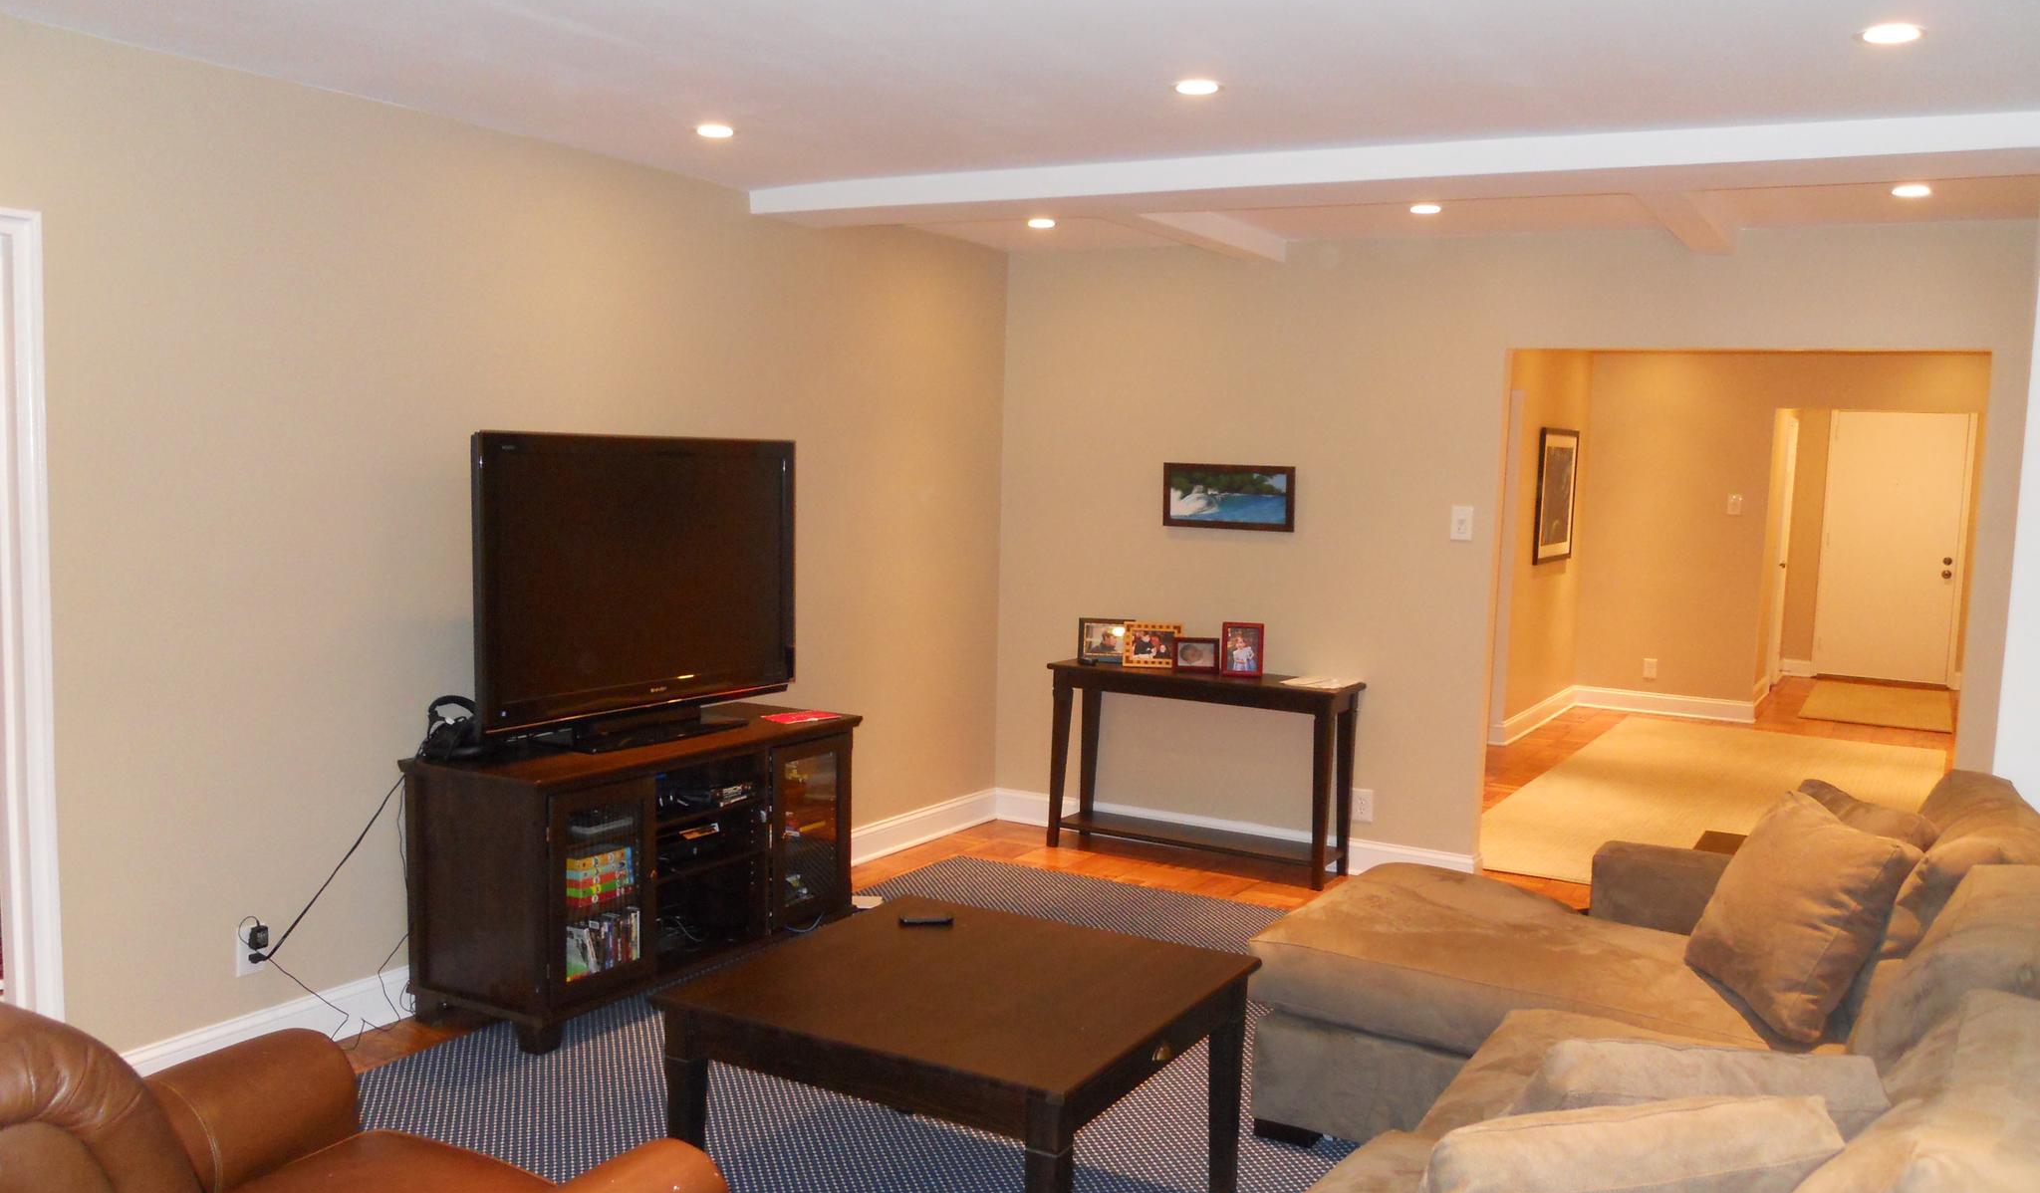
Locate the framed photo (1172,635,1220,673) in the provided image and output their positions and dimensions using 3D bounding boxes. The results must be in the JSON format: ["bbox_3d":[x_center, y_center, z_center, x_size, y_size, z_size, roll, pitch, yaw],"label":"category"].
[{"bbox_3d":[0.691,0.231,6.449,0.179,0.142,0.065,3,5,7],"label":"framed photo"}]

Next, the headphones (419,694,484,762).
[{"bbox_3d":[-1.520,0.355,4.410,0.170,0.170,0.100,1,5,-7],"label":"headphones"}]

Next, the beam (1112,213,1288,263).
[{"bbox_3d":[0.629,-1.270,5.748,0.149,0.079,1.381,5,6,29],"label":"beam"}]

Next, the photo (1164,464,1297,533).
[{"bbox_3d":[0.817,-0.387,6.448,0.551,0.248,0.023,5,6,30],"label":"photo"}]

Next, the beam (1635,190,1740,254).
[{"bbox_3d":[2.001,-1.145,4.933,0.130,0.080,1.362,5,6,30],"label":"beam"}]

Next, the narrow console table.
[{"bbox_3d":[0.694,0.672,6.478,1.211,0.745,0.307,5,6,29],"label":"narrow console table"}]

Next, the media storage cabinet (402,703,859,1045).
[{"bbox_3d":[-1.099,0.771,4.901,0.505,0.721,1.386,5,6,29],"label":"media storage cabinet"}]

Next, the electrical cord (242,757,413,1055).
[{"bbox_3d":[-1.712,0.815,4.182,0.090,0.670,0.516,5,6,30],"label":"electrical cord"}]

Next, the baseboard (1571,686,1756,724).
[{"bbox_3d":[4.247,0.707,10.882,1.122,0.124,0.020,5,6,30],"label":"baseboard"}]

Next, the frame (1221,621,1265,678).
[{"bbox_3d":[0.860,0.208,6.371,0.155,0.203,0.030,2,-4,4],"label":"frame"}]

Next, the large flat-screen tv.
[{"bbox_3d":[-1.130,-0.031,4.866,0.286,0.879,1.305,5,6,29],"label":"large flat-screen tv"}]

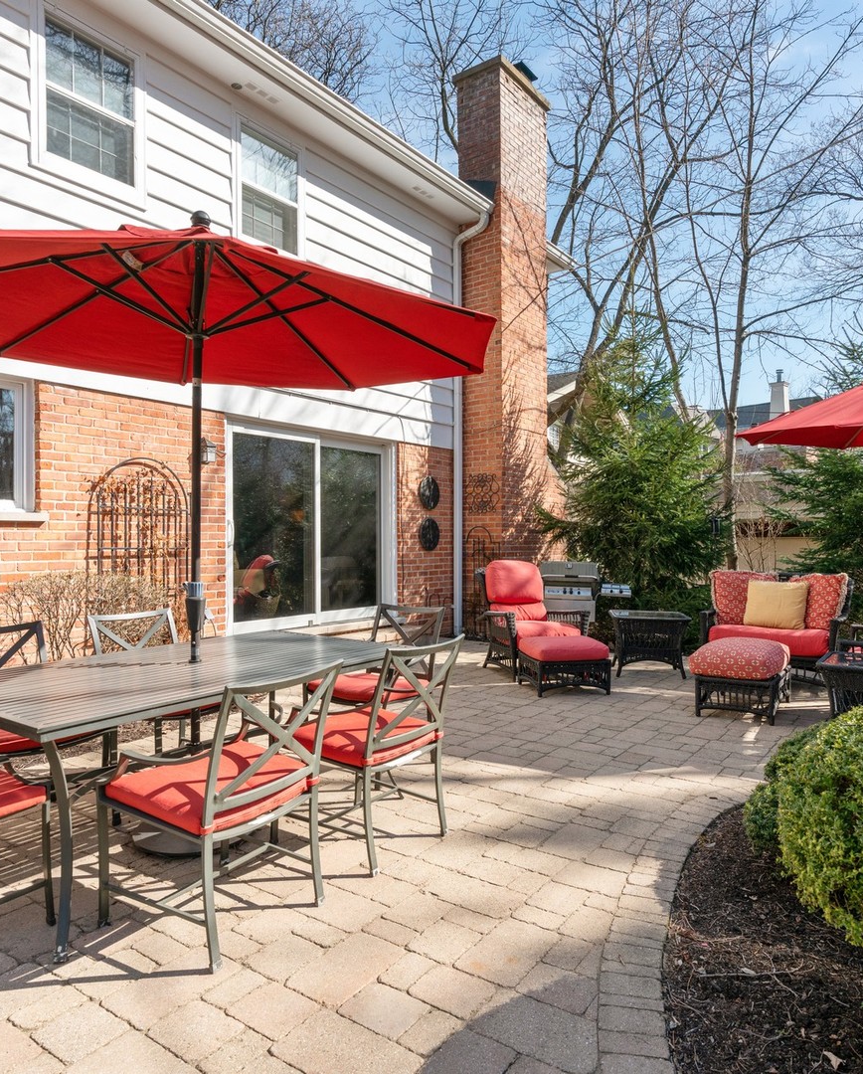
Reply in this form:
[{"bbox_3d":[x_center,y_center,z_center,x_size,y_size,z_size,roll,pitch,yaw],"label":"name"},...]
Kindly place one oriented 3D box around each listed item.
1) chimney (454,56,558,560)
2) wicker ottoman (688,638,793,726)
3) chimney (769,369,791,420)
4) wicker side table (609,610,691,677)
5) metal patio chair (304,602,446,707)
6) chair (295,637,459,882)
[{"bbox_3d":[1.140,-2.430,10.530,0.680,7.340,1.850,0,0,36],"label":"chimney"},{"bbox_3d":[2.345,1.043,5.720,0.600,0.530,0.740,0,0,26],"label":"wicker ottoman"},{"bbox_3d":[16.930,-6.830,37.000,0.760,2.600,0.740,0,0,-43],"label":"chimney"},{"bbox_3d":[2.180,1.080,7.620,0.700,0.585,0.710,0,0,11],"label":"wicker side table"},{"bbox_3d":[-0.335,0.872,4.350,0.580,0.885,0.670,0,0,33],"label":"metal patio chair"},{"bbox_3d":[-0.277,0.901,3.409,0.680,0.917,0.600,0,0,36],"label":"chair"}]

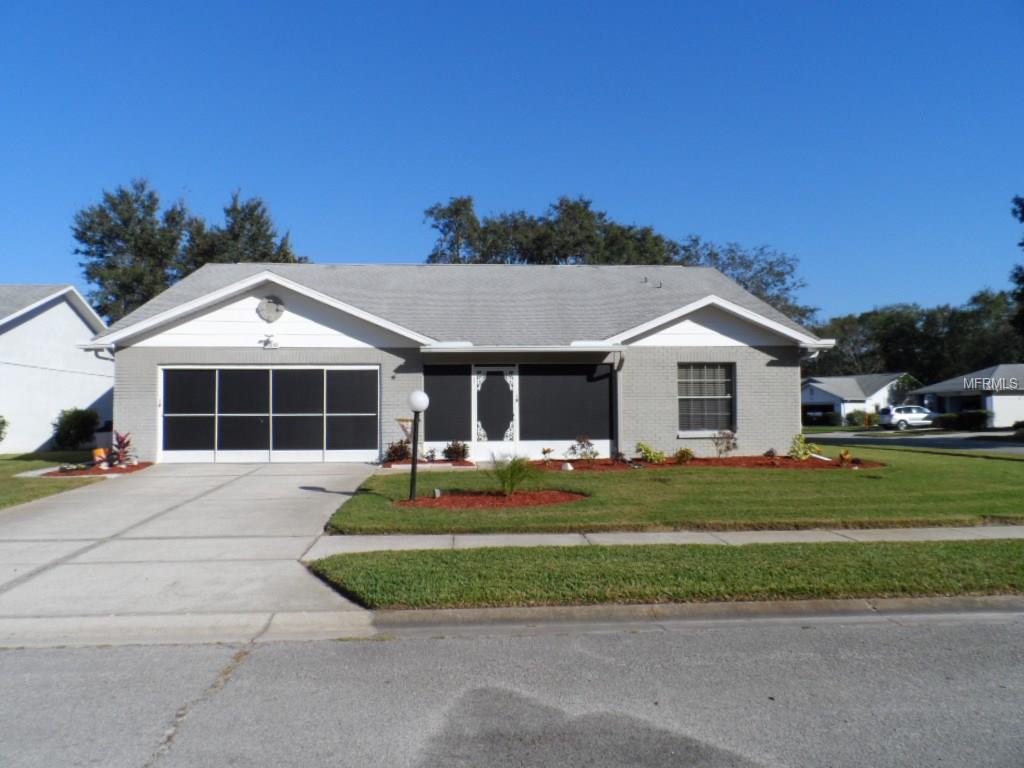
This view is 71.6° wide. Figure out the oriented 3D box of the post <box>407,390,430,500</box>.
[{"bbox_3d":[-1.430,0.914,10.600,0.310,1.640,0.310,3,-1,0],"label":"post"}]

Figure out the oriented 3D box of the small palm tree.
[{"bbox_3d":[0.008,1.437,11.150,0.820,0.660,0.780,0,-2,0],"label":"small palm tree"}]

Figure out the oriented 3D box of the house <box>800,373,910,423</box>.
[{"bbox_3d":[31.497,1.347,69.719,13.500,5.000,13.200,1,-2,-27],"label":"house"}]

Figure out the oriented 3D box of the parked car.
[{"bbox_3d":[28.026,2.382,49.379,4.600,1.700,1.850,0,-2,-8],"label":"parked car"}]

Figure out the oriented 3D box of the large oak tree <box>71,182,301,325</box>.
[{"bbox_3d":[-18.199,-4.525,39.811,12.850,14.110,11.500,0,-2,0],"label":"large oak tree"}]

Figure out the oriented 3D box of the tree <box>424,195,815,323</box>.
[{"bbox_3d":[6.081,-4.119,39.825,21.970,13.120,14.000,0,-2,0],"label":"tree"}]

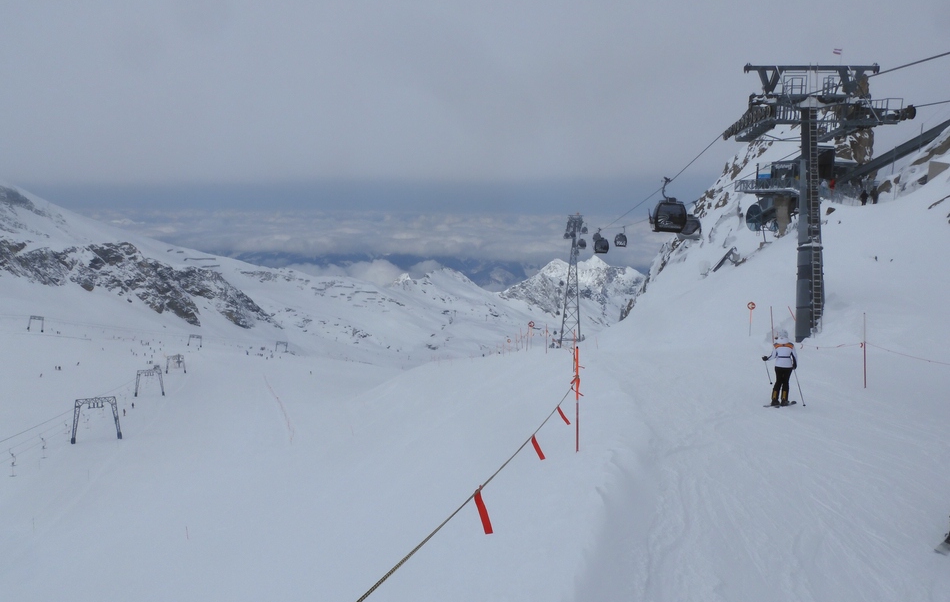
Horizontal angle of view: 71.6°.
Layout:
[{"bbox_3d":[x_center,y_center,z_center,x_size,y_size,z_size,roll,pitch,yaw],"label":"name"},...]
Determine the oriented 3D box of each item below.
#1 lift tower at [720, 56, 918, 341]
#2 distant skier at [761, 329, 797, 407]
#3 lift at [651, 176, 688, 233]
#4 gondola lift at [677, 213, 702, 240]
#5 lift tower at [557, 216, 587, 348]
[{"bbox_3d":[14.973,-4.516,29.300,6.300,12.200,6.400,2,0,6],"label":"lift tower"},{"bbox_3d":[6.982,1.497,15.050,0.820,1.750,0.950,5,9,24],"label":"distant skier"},{"bbox_3d":[14.473,-7.106,49.000,2.450,4.150,2.350,2,9,6],"label":"lift"},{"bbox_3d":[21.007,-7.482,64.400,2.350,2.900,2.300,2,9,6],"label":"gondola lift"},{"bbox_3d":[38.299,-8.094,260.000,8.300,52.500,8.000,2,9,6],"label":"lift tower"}]

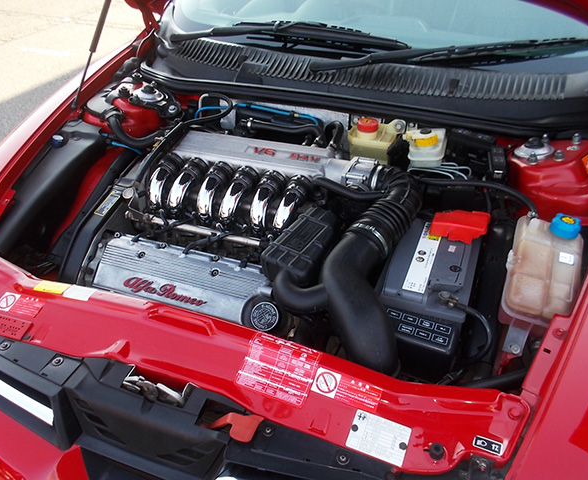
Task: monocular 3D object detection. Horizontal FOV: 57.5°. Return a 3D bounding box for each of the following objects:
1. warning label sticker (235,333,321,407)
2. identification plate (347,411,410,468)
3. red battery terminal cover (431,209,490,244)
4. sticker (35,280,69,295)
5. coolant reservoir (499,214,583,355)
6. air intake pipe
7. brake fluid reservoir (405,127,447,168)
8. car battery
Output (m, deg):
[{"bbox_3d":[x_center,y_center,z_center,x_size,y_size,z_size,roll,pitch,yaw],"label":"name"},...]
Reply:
[{"bbox_3d":[-0.026,0.213,0.893,0.122,0.005,0.095,12,55,19],"label":"warning label sticker"},{"bbox_3d":[0.127,0.294,0.799,0.083,0.003,0.057,12,55,19],"label":"identification plate"},{"bbox_3d":[0.360,-0.023,1.167,0.115,0.035,0.075,11,36,19],"label":"red battery terminal cover"},{"bbox_3d":[-0.480,0.095,1.067,0.063,0.003,0.029,5,39,12],"label":"sticker"},{"bbox_3d":[0.489,0.067,1.062,0.130,0.175,0.185,11,36,19],"label":"coolant reservoir"},{"bbox_3d":[0.147,0.040,1.105,0.250,0.215,0.430,11,36,19],"label":"air intake pipe"},{"bbox_3d":[0.322,-0.226,1.309,0.085,0.075,0.100,11,36,19],"label":"brake fluid reservoir"},{"bbox_3d":[0.285,0.113,1.150,0.175,0.190,0.285,11,36,19],"label":"car battery"}]

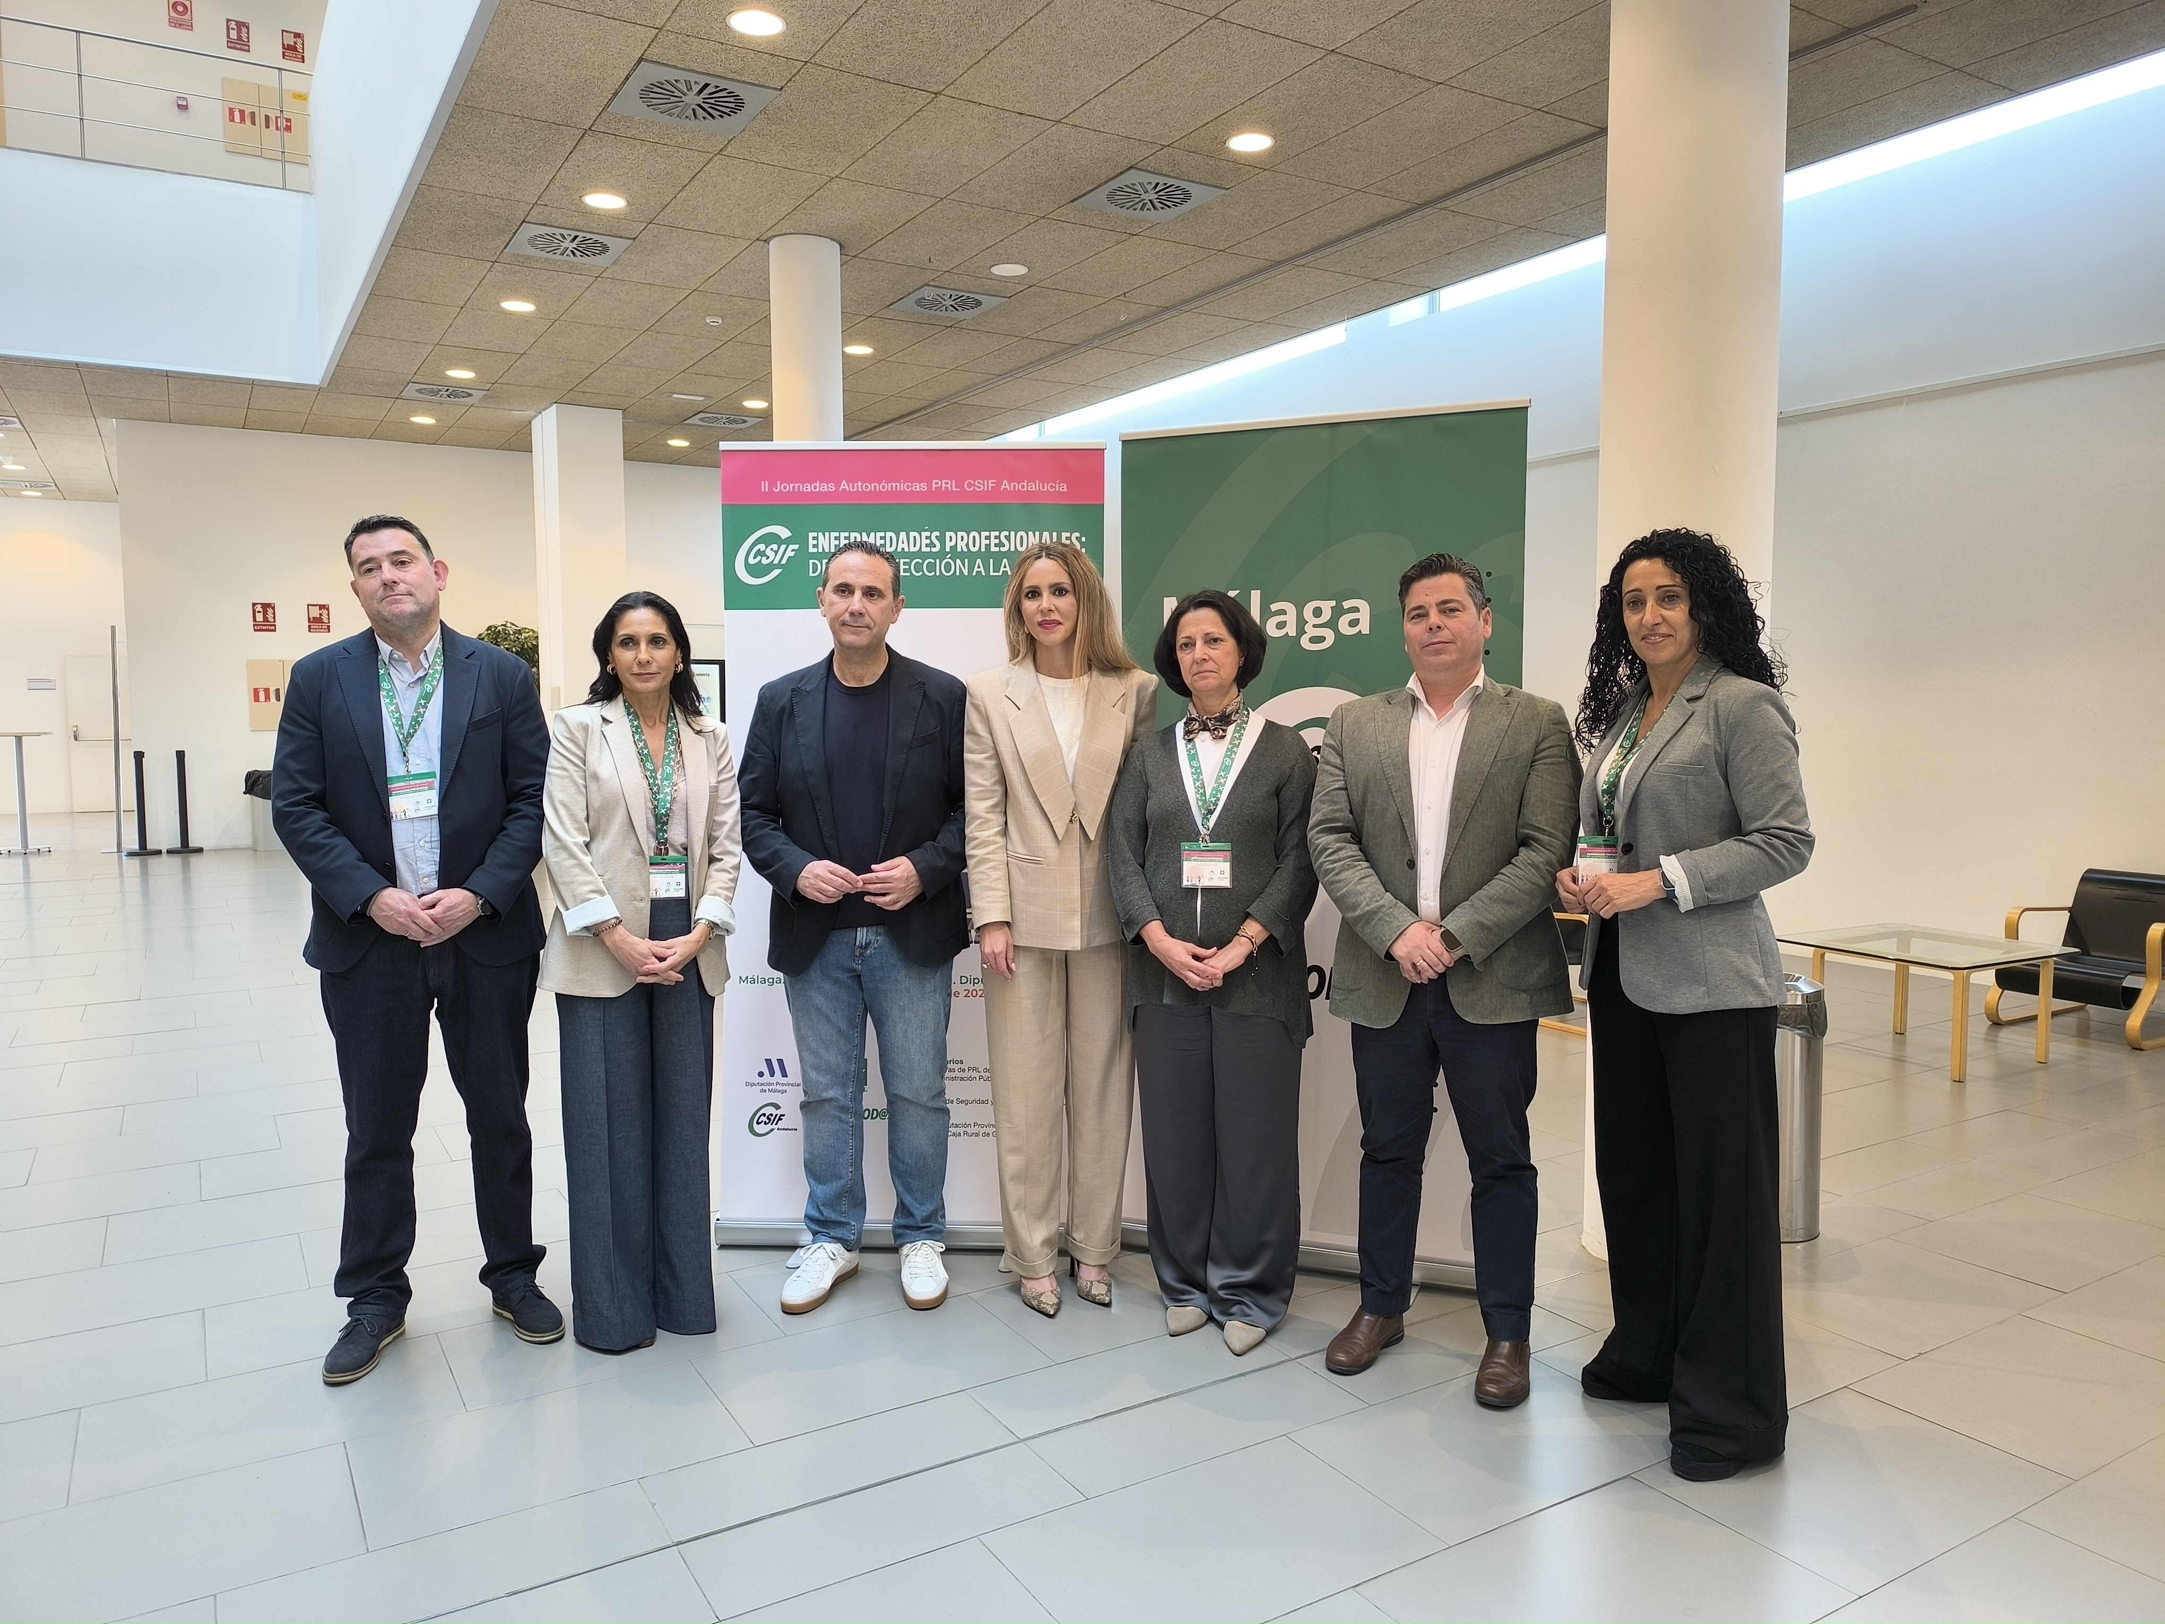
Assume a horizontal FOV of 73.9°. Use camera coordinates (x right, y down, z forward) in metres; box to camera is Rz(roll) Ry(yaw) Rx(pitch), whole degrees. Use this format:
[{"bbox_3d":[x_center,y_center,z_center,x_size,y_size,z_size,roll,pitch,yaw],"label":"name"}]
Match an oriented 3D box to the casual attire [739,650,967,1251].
[{"bbox_3d":[-0.551,0.350,3.514,0.540,1.481,0.310,0,4,-4],"label":"casual attire"}]

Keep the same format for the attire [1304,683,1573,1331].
[{"bbox_3d":[0.770,0.413,3.113,0.580,1.416,0.330,1,4,14],"label":"attire"}]

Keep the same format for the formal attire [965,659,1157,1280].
[{"bbox_3d":[-0.049,0.375,3.484,0.455,1.483,0.300,0,4,-8],"label":"formal attire"}]

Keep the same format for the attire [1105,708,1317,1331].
[{"bbox_3d":[0.305,0.459,3.265,0.475,1.387,0.320,1,4,8],"label":"attire"}]

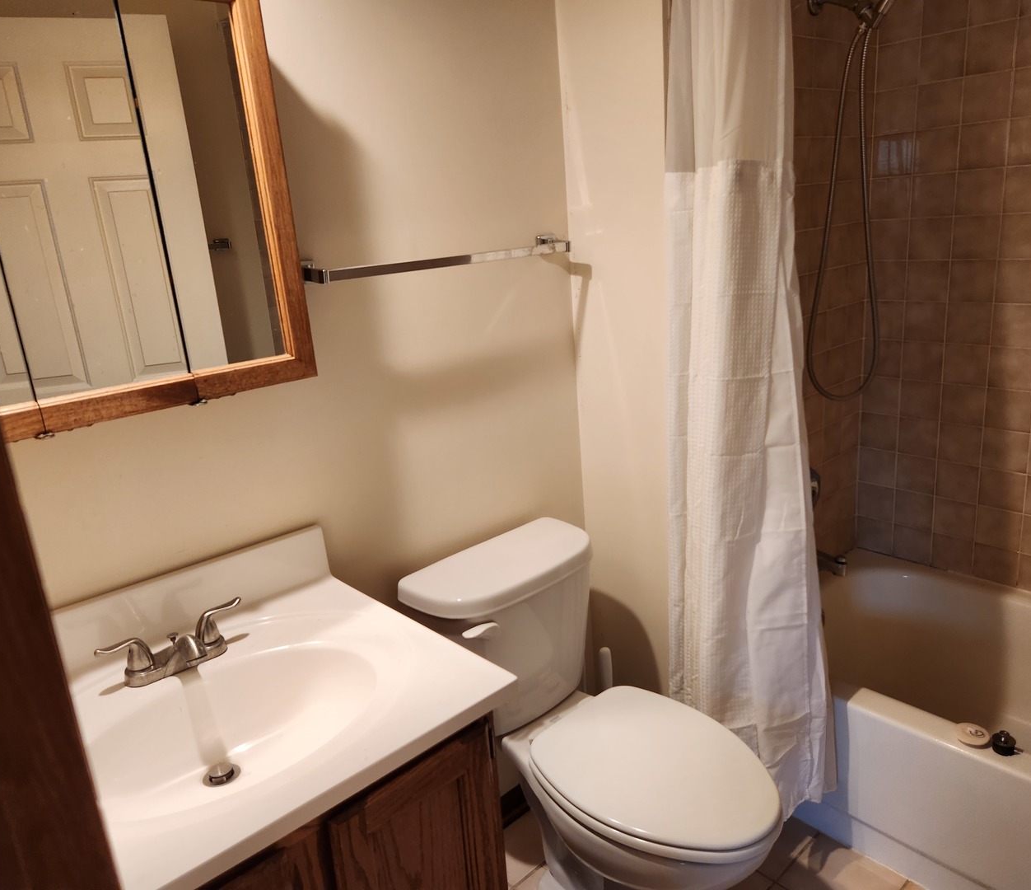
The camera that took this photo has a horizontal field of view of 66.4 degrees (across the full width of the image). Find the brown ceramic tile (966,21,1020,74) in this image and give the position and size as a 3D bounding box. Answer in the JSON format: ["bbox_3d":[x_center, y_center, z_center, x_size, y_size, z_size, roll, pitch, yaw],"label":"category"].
[{"bbox_3d":[1.134,-0.943,1.877,0.009,0.107,0.107,-19,21,-38],"label":"brown ceramic tile"}]

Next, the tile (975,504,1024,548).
[{"bbox_3d":[1.304,0.221,2.124,0.009,0.108,0.108,-18,21,-38],"label":"tile"}]

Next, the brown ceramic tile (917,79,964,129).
[{"bbox_3d":[1.072,-0.856,1.988,0.010,0.108,0.108,-18,21,-39],"label":"brown ceramic tile"}]

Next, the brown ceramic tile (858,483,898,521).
[{"bbox_3d":[1.086,0.170,2.366,0.009,0.108,0.108,-18,21,-38],"label":"brown ceramic tile"}]

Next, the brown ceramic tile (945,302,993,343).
[{"bbox_3d":[1.185,-0.317,2.055,0.009,0.108,0.108,-18,21,-38],"label":"brown ceramic tile"}]

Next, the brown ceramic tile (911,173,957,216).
[{"bbox_3d":[1.090,-0.647,2.049,0.010,0.108,0.108,-18,21,-39],"label":"brown ceramic tile"}]

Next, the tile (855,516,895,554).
[{"bbox_3d":[1.098,0.275,2.401,0.010,0.104,0.108,-18,21,-39],"label":"tile"}]

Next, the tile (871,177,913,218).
[{"bbox_3d":[1.017,-0.664,2.131,0.009,0.107,0.107,-19,21,-38],"label":"tile"}]

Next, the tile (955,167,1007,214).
[{"bbox_3d":[1.161,-0.629,1.966,0.010,0.108,0.108,-18,21,-38],"label":"tile"}]

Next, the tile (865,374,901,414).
[{"bbox_3d":[1.063,-0.142,2.284,0.010,0.108,0.108,-18,21,-38],"label":"tile"}]

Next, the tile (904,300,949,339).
[{"bbox_3d":[1.117,-0.333,2.140,0.010,0.108,0.108,-18,21,-39],"label":"tile"}]

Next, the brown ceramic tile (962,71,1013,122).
[{"bbox_3d":[1.142,-0.838,1.905,0.010,0.108,0.108,-18,21,-38],"label":"brown ceramic tile"}]

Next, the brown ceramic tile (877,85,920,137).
[{"bbox_3d":[0.998,-0.873,2.069,0.009,0.107,0.107,-19,21,-38],"label":"brown ceramic tile"}]

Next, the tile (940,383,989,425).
[{"bbox_3d":[1.211,-0.109,2.129,0.010,0.108,0.108,-18,21,-38],"label":"tile"}]

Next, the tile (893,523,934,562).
[{"bbox_3d":[1.172,0.293,2.325,0.010,0.108,0.108,-18,21,-38],"label":"tile"}]

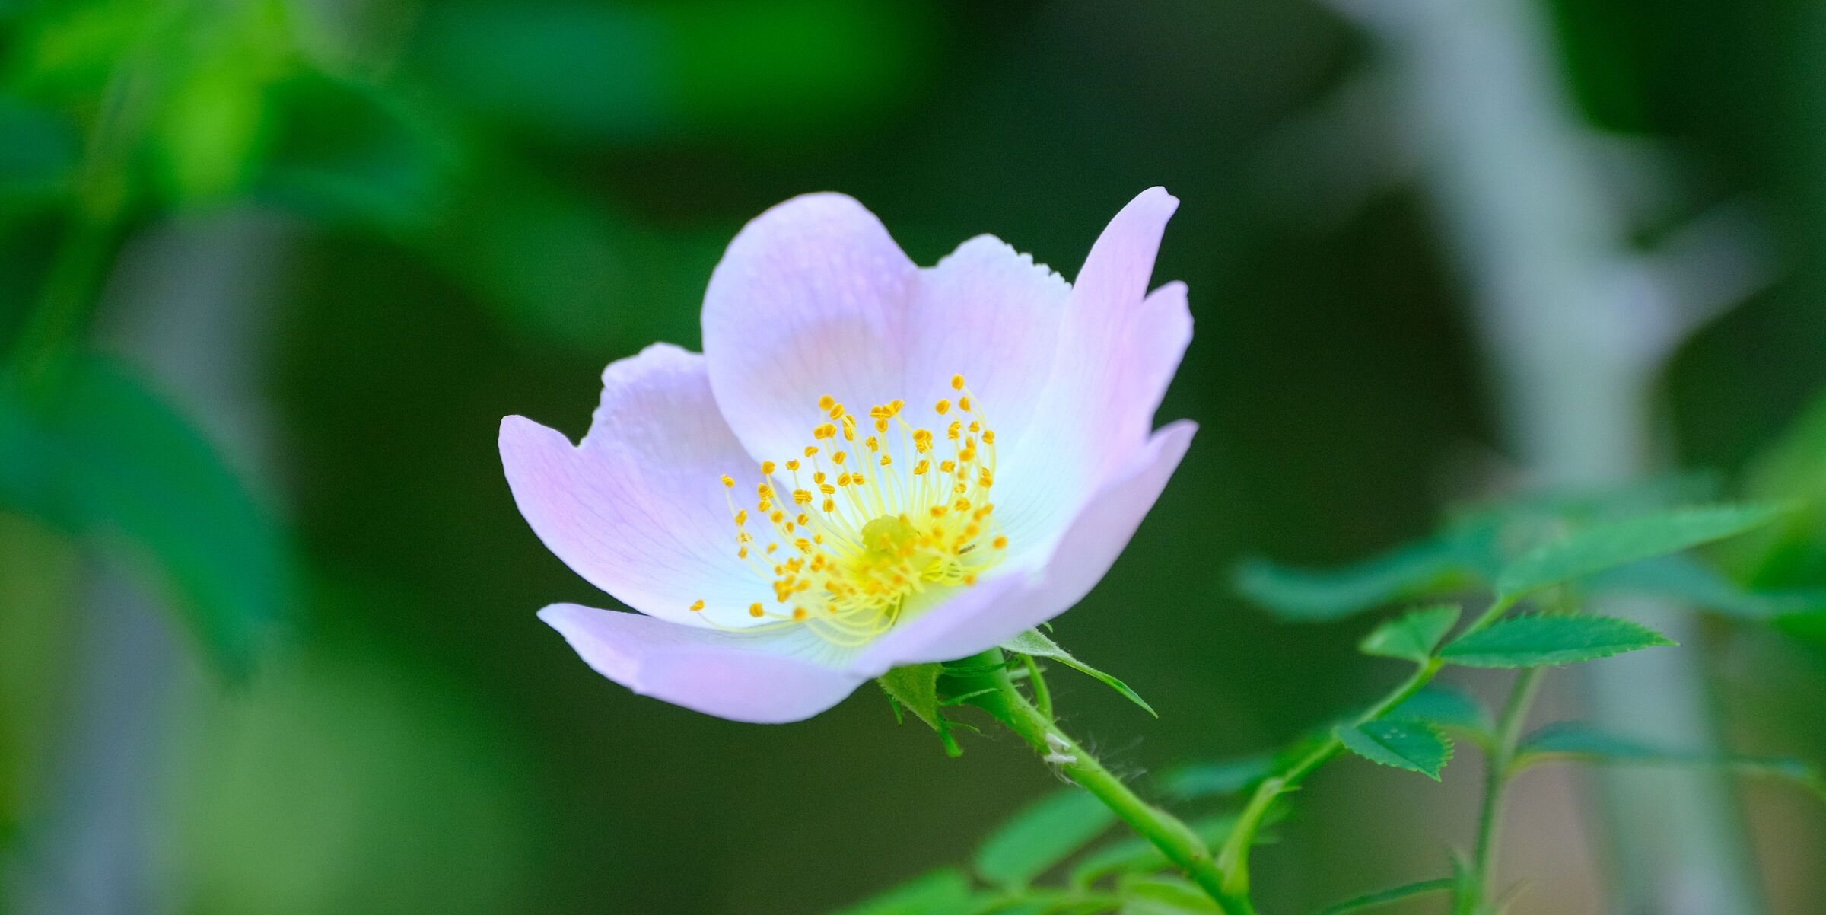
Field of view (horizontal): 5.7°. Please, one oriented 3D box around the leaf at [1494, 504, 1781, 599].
[{"bbox_3d":[0.056,0.007,1.397,0.025,0.002,0.011,-13,14,-24],"label":"leaf"}]

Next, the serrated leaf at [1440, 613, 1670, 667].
[{"bbox_3d":[0.049,0.014,1.380,0.017,0.002,0.009,-1,13,0],"label":"serrated leaf"}]

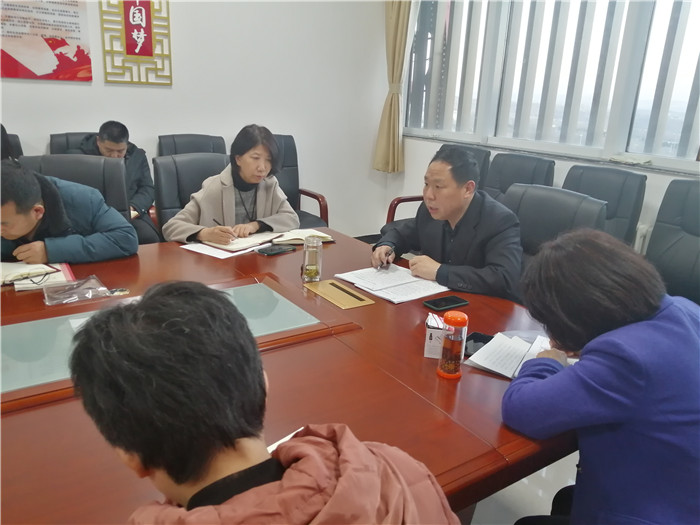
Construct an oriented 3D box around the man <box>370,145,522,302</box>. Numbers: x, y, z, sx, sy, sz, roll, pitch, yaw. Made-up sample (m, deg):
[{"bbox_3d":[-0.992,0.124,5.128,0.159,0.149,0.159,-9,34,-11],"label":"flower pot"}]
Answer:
[{"bbox_3d":[0.363,0.145,2.062,0.780,1.220,0.720,-8,21,-32],"label":"man"}]

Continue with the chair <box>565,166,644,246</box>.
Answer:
[{"bbox_3d":[1.280,-0.027,3.108,0.630,1.010,0.580,-8,21,-32],"label":"chair"}]

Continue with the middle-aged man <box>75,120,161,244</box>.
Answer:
[{"bbox_3d":[-1.395,-0.284,3.269,0.580,1.160,0.800,-8,21,-32],"label":"middle-aged man"}]

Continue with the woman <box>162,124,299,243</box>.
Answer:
[{"bbox_3d":[-0.554,-0.026,2.471,0.640,1.220,0.800,-7,20,-29],"label":"woman"}]

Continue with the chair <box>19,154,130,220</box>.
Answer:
[{"bbox_3d":[-1.273,0.021,2.563,0.580,1.010,0.630,-6,19,-26],"label":"chair"}]

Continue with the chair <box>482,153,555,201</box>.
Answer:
[{"bbox_3d":[0.957,-0.195,3.579,0.630,1.020,0.580,-8,21,-32],"label":"chair"}]

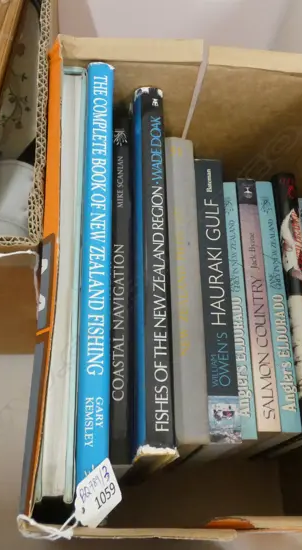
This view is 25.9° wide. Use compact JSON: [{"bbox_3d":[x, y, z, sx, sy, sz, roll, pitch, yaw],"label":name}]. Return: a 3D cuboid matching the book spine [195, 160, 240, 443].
[{"bbox_3d":[0.036,0.042,0.563,0.022,0.154,0.230,3,65,-9],"label":"book spine"}]

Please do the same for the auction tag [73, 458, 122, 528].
[{"bbox_3d":[-0.027,0.113,0.335,0.036,0.002,0.024,-28,100,-59],"label":"auction tag"}]

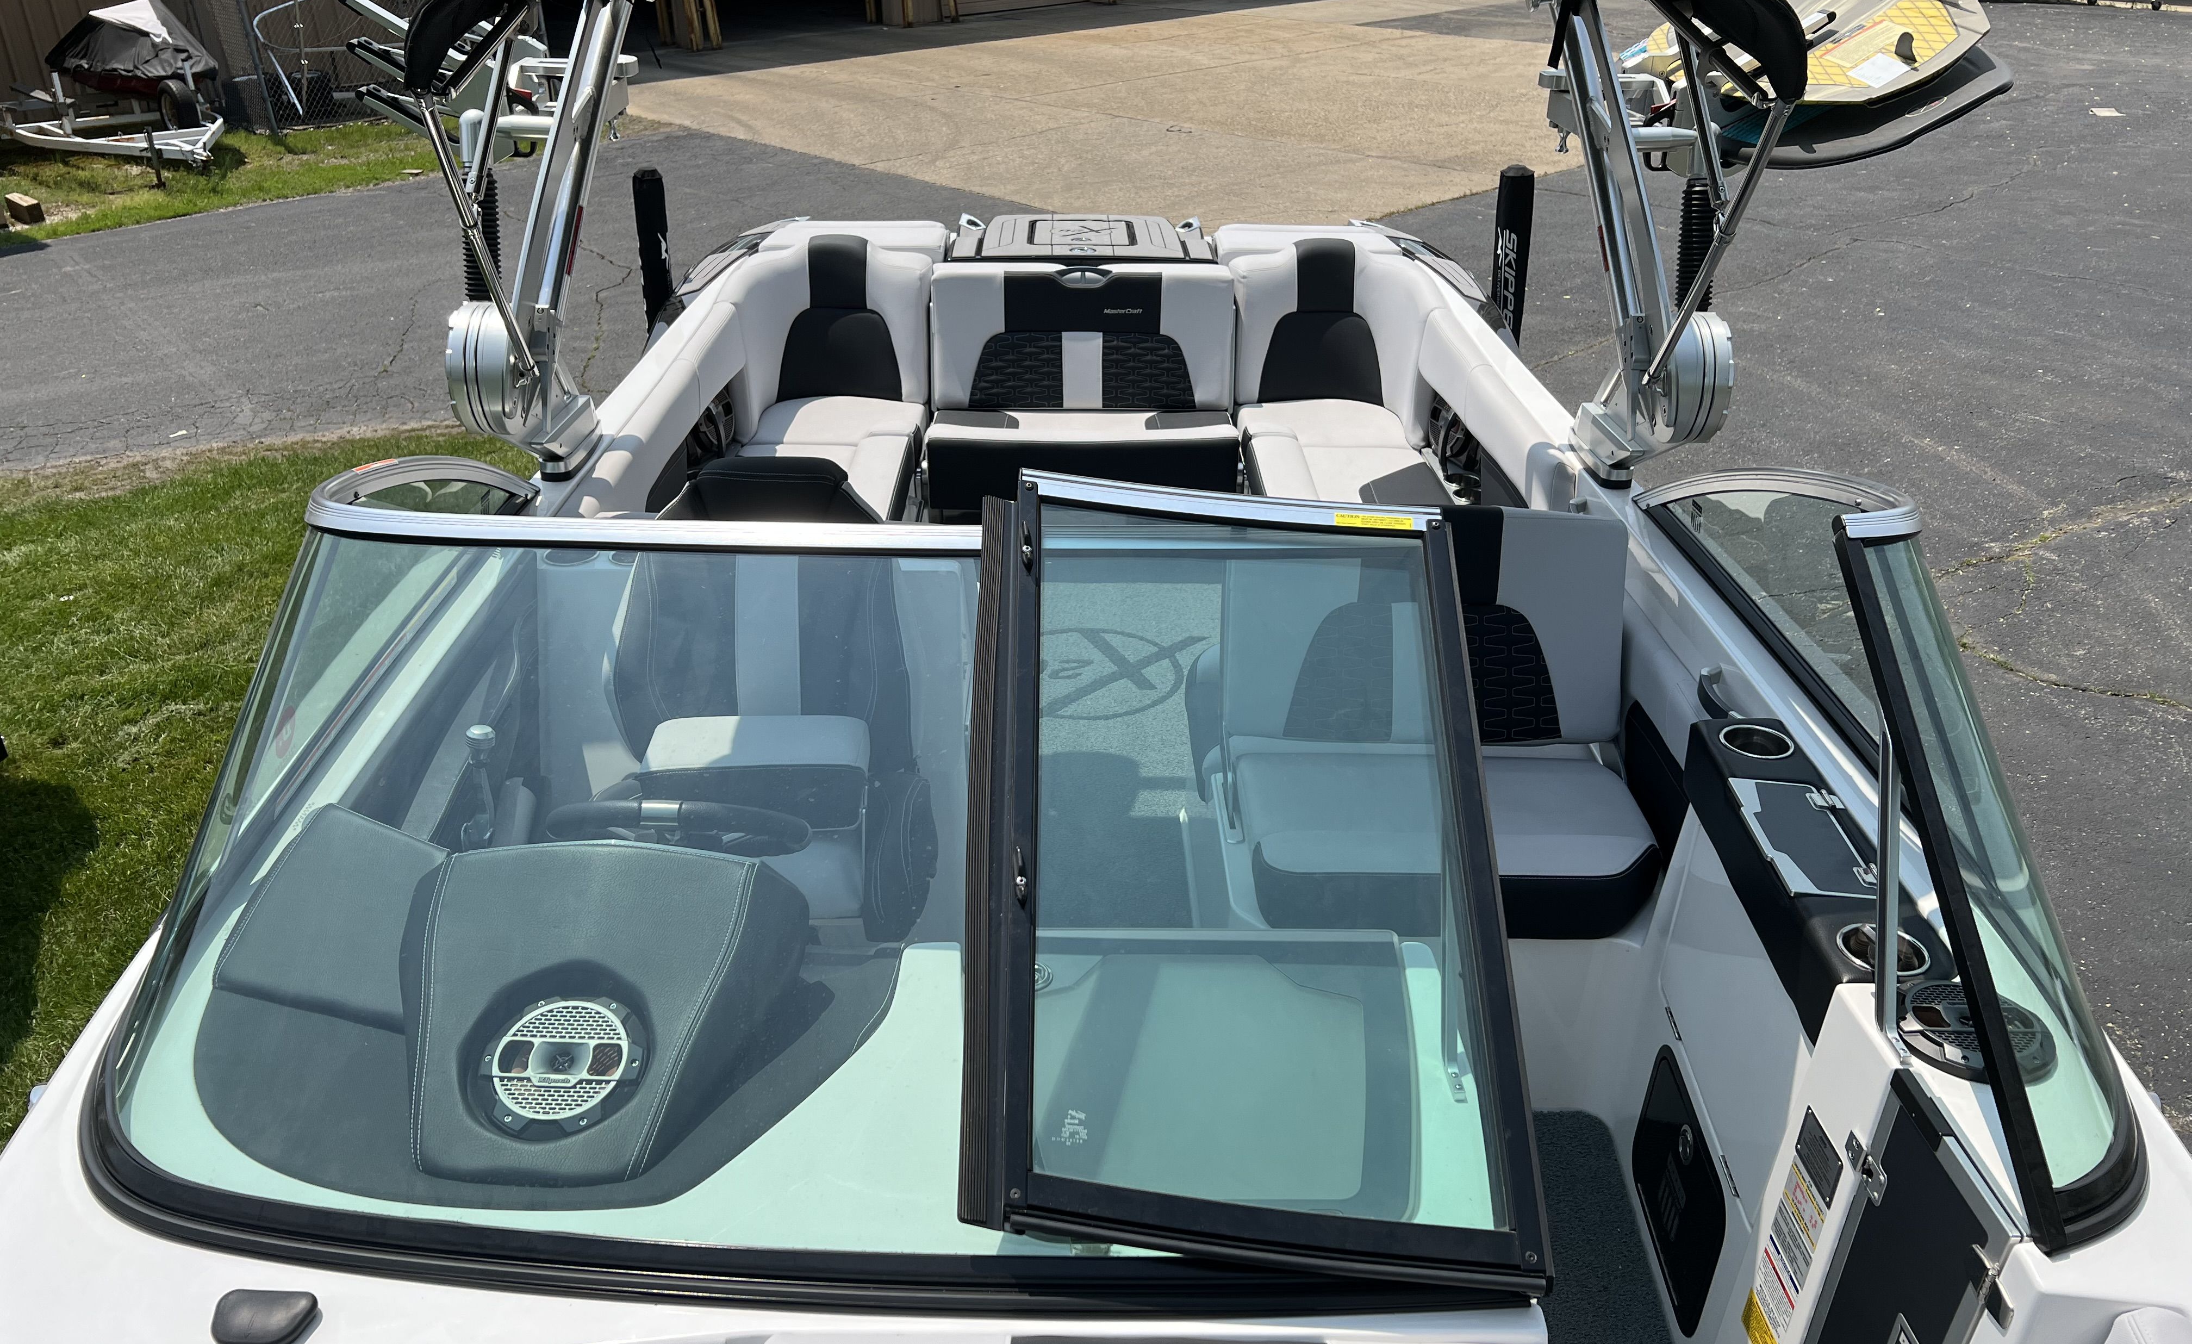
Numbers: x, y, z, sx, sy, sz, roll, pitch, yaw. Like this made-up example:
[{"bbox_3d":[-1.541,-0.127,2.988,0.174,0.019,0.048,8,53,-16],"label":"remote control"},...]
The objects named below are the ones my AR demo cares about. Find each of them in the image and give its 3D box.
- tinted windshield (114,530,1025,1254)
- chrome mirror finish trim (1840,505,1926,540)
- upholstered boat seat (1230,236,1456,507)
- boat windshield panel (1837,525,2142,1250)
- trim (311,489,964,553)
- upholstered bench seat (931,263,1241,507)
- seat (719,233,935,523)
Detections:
[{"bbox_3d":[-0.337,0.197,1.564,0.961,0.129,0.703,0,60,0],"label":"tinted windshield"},{"bbox_3d":[0.832,-0.162,1.766,0.089,0.035,0.059,0,26,-1],"label":"chrome mirror finish trim"},{"bbox_3d":[0.708,-0.849,4.862,0.614,0.673,1.020,0,26,-1],"label":"upholstered boat seat"},{"bbox_3d":[0.847,0.176,1.587,0.148,0.079,0.713,0,60,0],"label":"boat windshield panel"},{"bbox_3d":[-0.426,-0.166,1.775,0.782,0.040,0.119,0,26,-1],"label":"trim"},{"bbox_3d":[-0.045,-0.877,5.013,0.901,0.654,0.574,0,26,-1],"label":"upholstered bench seat"},{"bbox_3d":[-0.777,-0.840,4.844,0.594,0.673,1.040,0,26,-1],"label":"seat"}]

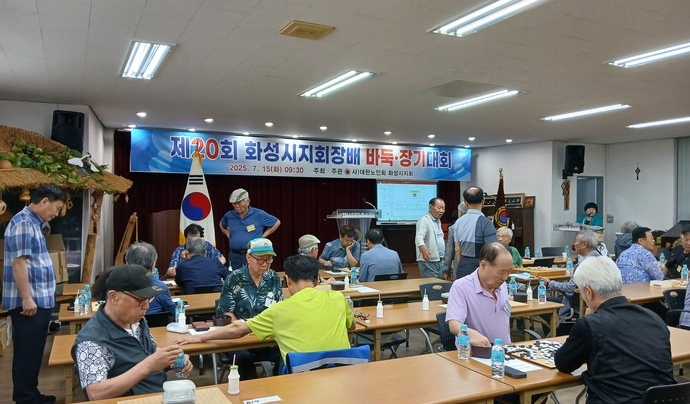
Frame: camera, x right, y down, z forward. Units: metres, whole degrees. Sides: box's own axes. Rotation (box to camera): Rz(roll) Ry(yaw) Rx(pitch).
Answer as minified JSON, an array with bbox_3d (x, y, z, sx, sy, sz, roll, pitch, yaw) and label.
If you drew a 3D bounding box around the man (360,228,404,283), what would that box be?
[{"bbox_3d":[0.328,0.934,5.974,0.530,1.260,0.750,0,0,-28],"label":"man"}]

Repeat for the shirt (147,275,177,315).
[{"bbox_3d":[-1.413,0.727,3.666,0.500,0.550,0.330,0,0,-16],"label":"shirt"}]

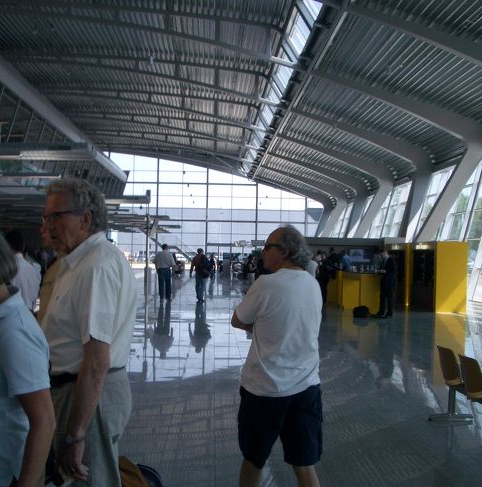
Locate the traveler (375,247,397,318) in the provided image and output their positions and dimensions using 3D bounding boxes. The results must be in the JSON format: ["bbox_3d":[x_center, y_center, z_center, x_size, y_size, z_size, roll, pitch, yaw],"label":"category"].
[{"bbox_3d":[3.805,1.047,17.164,0.460,1.760,0.500,2,-1,-28],"label":"traveler"}]

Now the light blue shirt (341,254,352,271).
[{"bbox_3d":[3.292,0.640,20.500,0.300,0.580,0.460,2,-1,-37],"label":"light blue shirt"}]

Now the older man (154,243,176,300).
[{"bbox_3d":[-2.417,0.953,21.144,0.600,1.800,0.380,1,-1,-3],"label":"older man"}]

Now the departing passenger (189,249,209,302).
[{"bbox_3d":[-1.310,1.021,21.315,0.560,1.720,0.460,2,-1,-20],"label":"departing passenger"}]

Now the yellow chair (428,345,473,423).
[{"bbox_3d":[2.090,1.361,6.375,0.540,0.700,0.500,1,-1,-3],"label":"yellow chair"}]

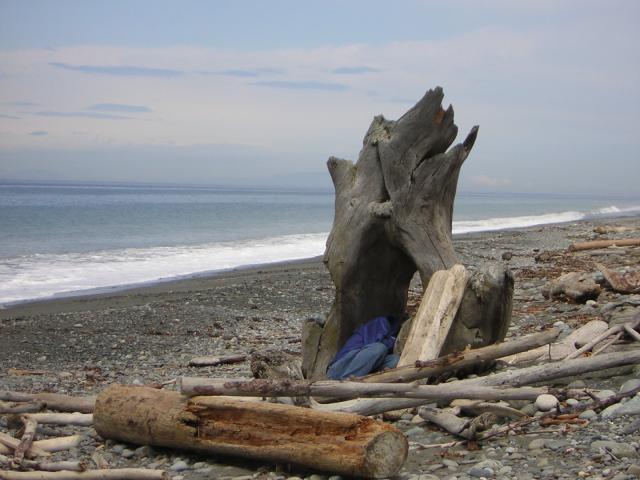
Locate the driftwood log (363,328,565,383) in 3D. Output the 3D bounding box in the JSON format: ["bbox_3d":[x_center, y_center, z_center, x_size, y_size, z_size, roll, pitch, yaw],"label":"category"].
[{"bbox_3d":[1.159,0.934,16.200,0.170,0.170,2.718,3,7,42],"label":"driftwood log"}]

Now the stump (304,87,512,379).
[{"bbox_3d":[0.727,-0.053,16.400,1.620,2.280,1.350,2,1,6],"label":"stump"}]

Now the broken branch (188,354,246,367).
[{"bbox_3d":[-0.893,1.053,17.400,0.570,0.060,0.080,1,2,-22],"label":"broken branch"}]

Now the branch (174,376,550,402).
[{"bbox_3d":[0.347,1.071,14.300,2.700,0.160,0.150,1,1,-2],"label":"branch"}]

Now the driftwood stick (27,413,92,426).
[{"bbox_3d":[-1.689,1.174,13.100,0.490,0.080,0.080,1,1,0],"label":"driftwood stick"}]

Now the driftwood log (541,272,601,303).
[{"bbox_3d":[3.174,0.602,25.300,0.720,0.340,0.420,2,1,9],"label":"driftwood log"}]

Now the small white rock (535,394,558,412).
[{"bbox_3d":[1.569,1.130,13.800,0.155,0.120,0.145,1,1,0],"label":"small white rock"}]

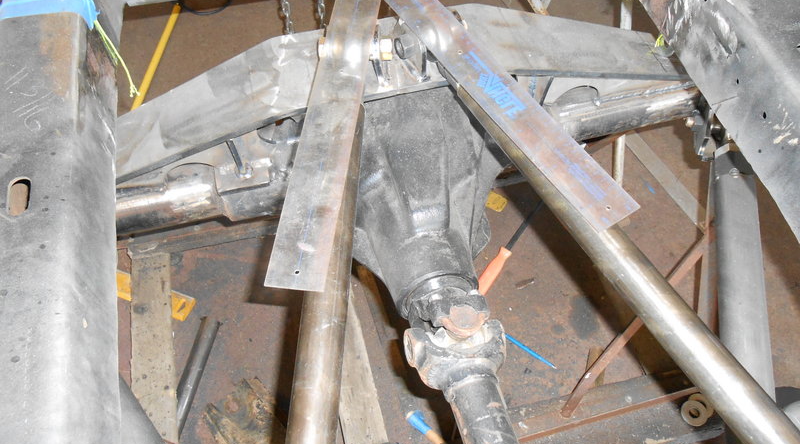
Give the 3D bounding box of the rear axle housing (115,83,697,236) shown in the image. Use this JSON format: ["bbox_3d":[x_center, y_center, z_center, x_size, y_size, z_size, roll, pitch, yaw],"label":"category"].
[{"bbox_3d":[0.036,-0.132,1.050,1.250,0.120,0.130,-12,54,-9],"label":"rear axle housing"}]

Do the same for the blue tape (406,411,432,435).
[{"bbox_3d":[0.039,0.392,1.177,0.042,0.028,0.028,36,61,24],"label":"blue tape"}]

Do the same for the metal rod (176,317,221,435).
[{"bbox_3d":[-0.424,0.323,1.224,0.036,0.036,0.280,5,53,4],"label":"metal rod"}]

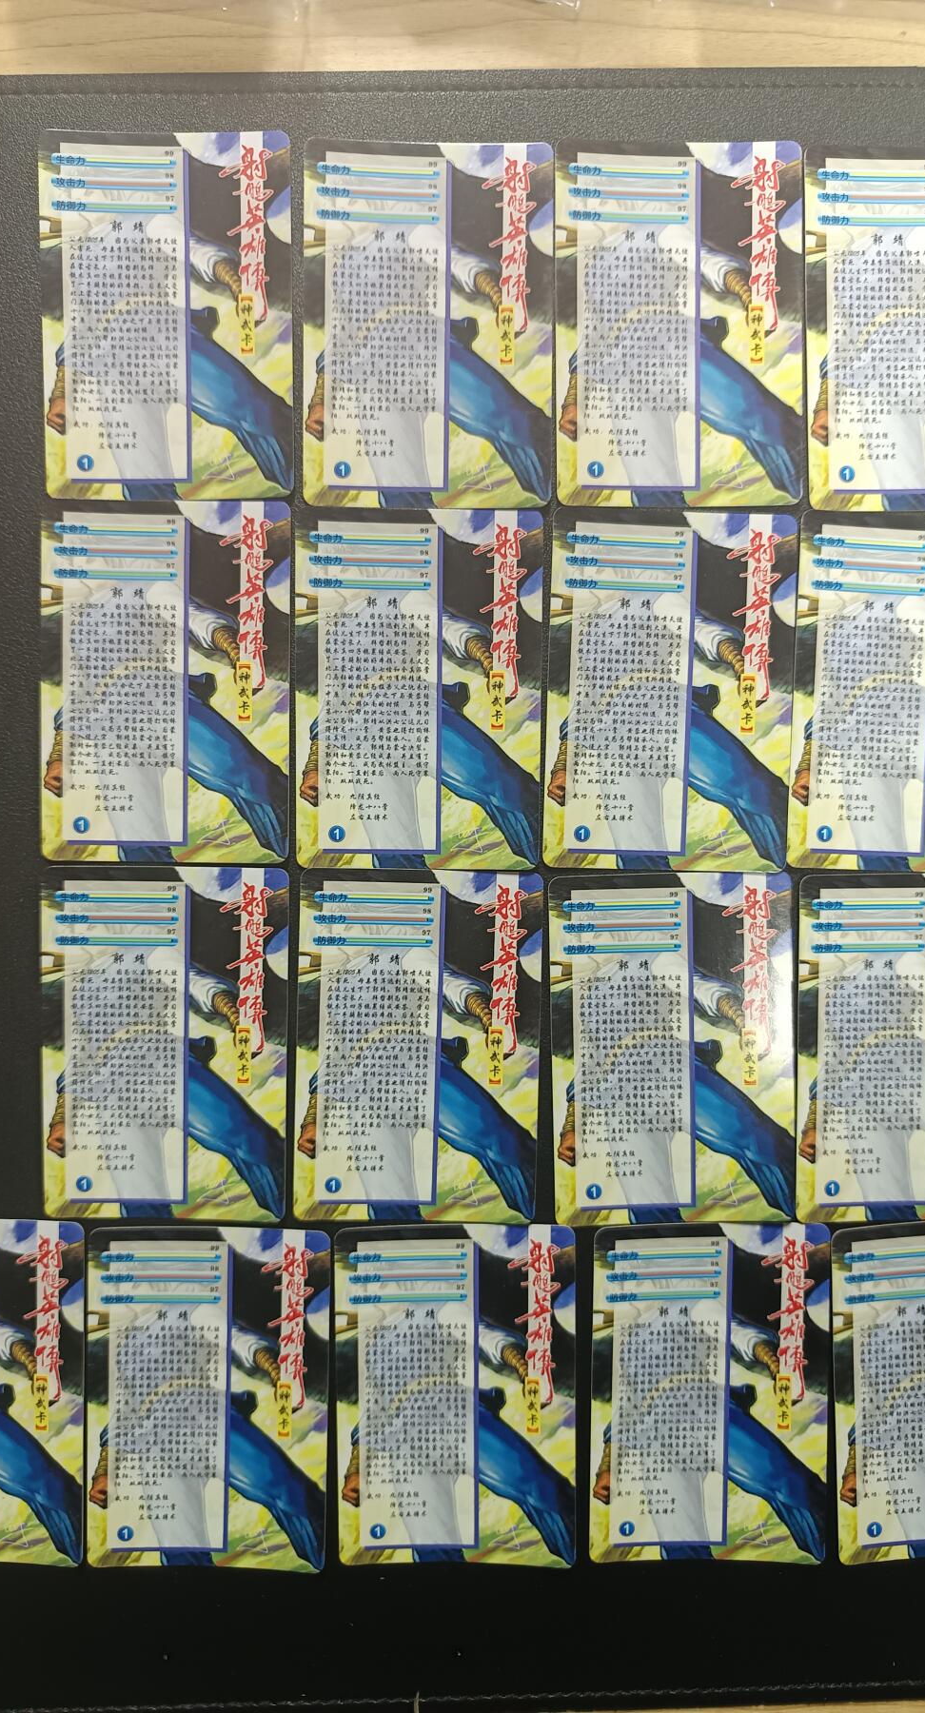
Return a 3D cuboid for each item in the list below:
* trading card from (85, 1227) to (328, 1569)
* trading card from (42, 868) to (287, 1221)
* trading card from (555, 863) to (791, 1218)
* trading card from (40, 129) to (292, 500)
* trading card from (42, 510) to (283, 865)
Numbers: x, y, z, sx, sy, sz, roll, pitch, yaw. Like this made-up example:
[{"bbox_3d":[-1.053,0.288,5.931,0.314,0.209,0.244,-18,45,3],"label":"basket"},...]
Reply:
[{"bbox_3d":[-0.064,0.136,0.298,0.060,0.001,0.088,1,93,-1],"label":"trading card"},{"bbox_3d":[-0.073,0.046,0.292,0.060,0.001,0.087,1,92,-1],"label":"trading card"},{"bbox_3d":[0.052,0.048,0.294,0.060,0.001,0.087,-1,92,-1],"label":"trading card"},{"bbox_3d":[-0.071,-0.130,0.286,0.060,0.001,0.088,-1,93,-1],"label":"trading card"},{"bbox_3d":[-0.072,-0.042,0.288,0.060,0.001,0.087,1,92,-1],"label":"trading card"}]

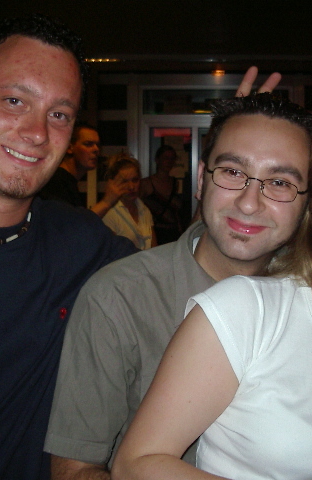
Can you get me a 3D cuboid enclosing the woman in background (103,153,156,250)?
[{"bbox_3d":[-0.183,0.357,3.809,0.480,1.630,0.340,-3,7,-27],"label":"woman in background"}]

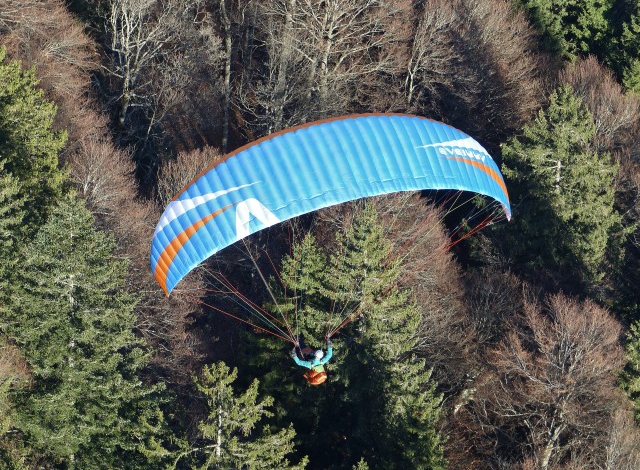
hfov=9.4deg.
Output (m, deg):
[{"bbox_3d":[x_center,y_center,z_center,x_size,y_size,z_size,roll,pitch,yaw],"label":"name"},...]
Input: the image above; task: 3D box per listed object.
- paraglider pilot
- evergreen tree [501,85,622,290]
[{"bbox_3d":[-0.185,2.990,96.000,1.000,1.200,1.150,-10,41,-11],"label":"paraglider pilot"},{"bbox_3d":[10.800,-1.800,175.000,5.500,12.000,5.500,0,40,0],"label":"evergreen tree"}]

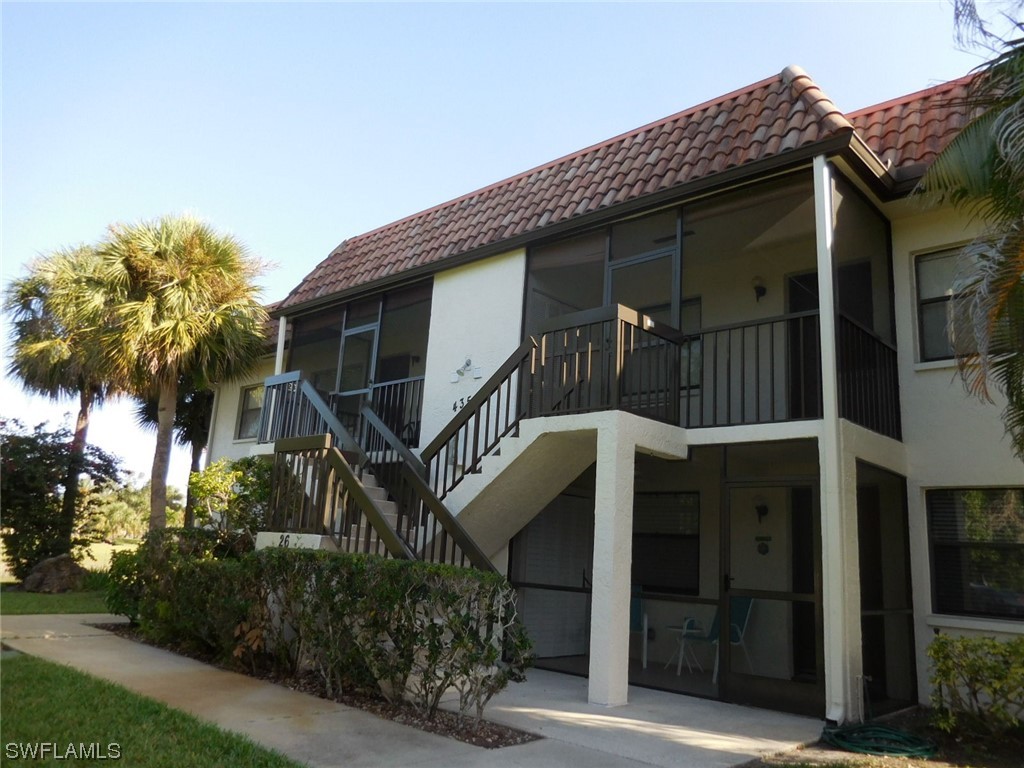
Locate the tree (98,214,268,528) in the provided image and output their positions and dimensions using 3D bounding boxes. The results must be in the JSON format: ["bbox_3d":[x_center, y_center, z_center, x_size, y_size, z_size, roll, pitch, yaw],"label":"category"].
[{"bbox_3d":[-6.226,0.255,13.392,3.150,7.128,3.150,9,-13,-25],"label":"tree"}]

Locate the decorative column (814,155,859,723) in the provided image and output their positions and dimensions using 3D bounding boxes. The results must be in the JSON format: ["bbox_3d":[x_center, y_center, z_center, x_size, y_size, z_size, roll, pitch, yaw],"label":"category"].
[{"bbox_3d":[3.021,0.352,6.943,0.227,5.325,0.341,-7,-15,42],"label":"decorative column"}]

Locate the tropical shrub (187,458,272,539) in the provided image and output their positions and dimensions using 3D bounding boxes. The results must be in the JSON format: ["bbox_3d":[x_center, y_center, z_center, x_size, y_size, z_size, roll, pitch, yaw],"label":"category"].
[{"bbox_3d":[-4.739,2.423,12.053,1.500,2.489,1.500,8,-12,-20],"label":"tropical shrub"}]

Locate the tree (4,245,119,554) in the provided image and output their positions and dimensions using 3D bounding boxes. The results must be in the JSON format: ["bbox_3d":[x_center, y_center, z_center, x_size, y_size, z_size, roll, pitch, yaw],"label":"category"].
[{"bbox_3d":[-9.931,0.458,16.063,3.000,7.415,3.000,10,-13,-31],"label":"tree"}]

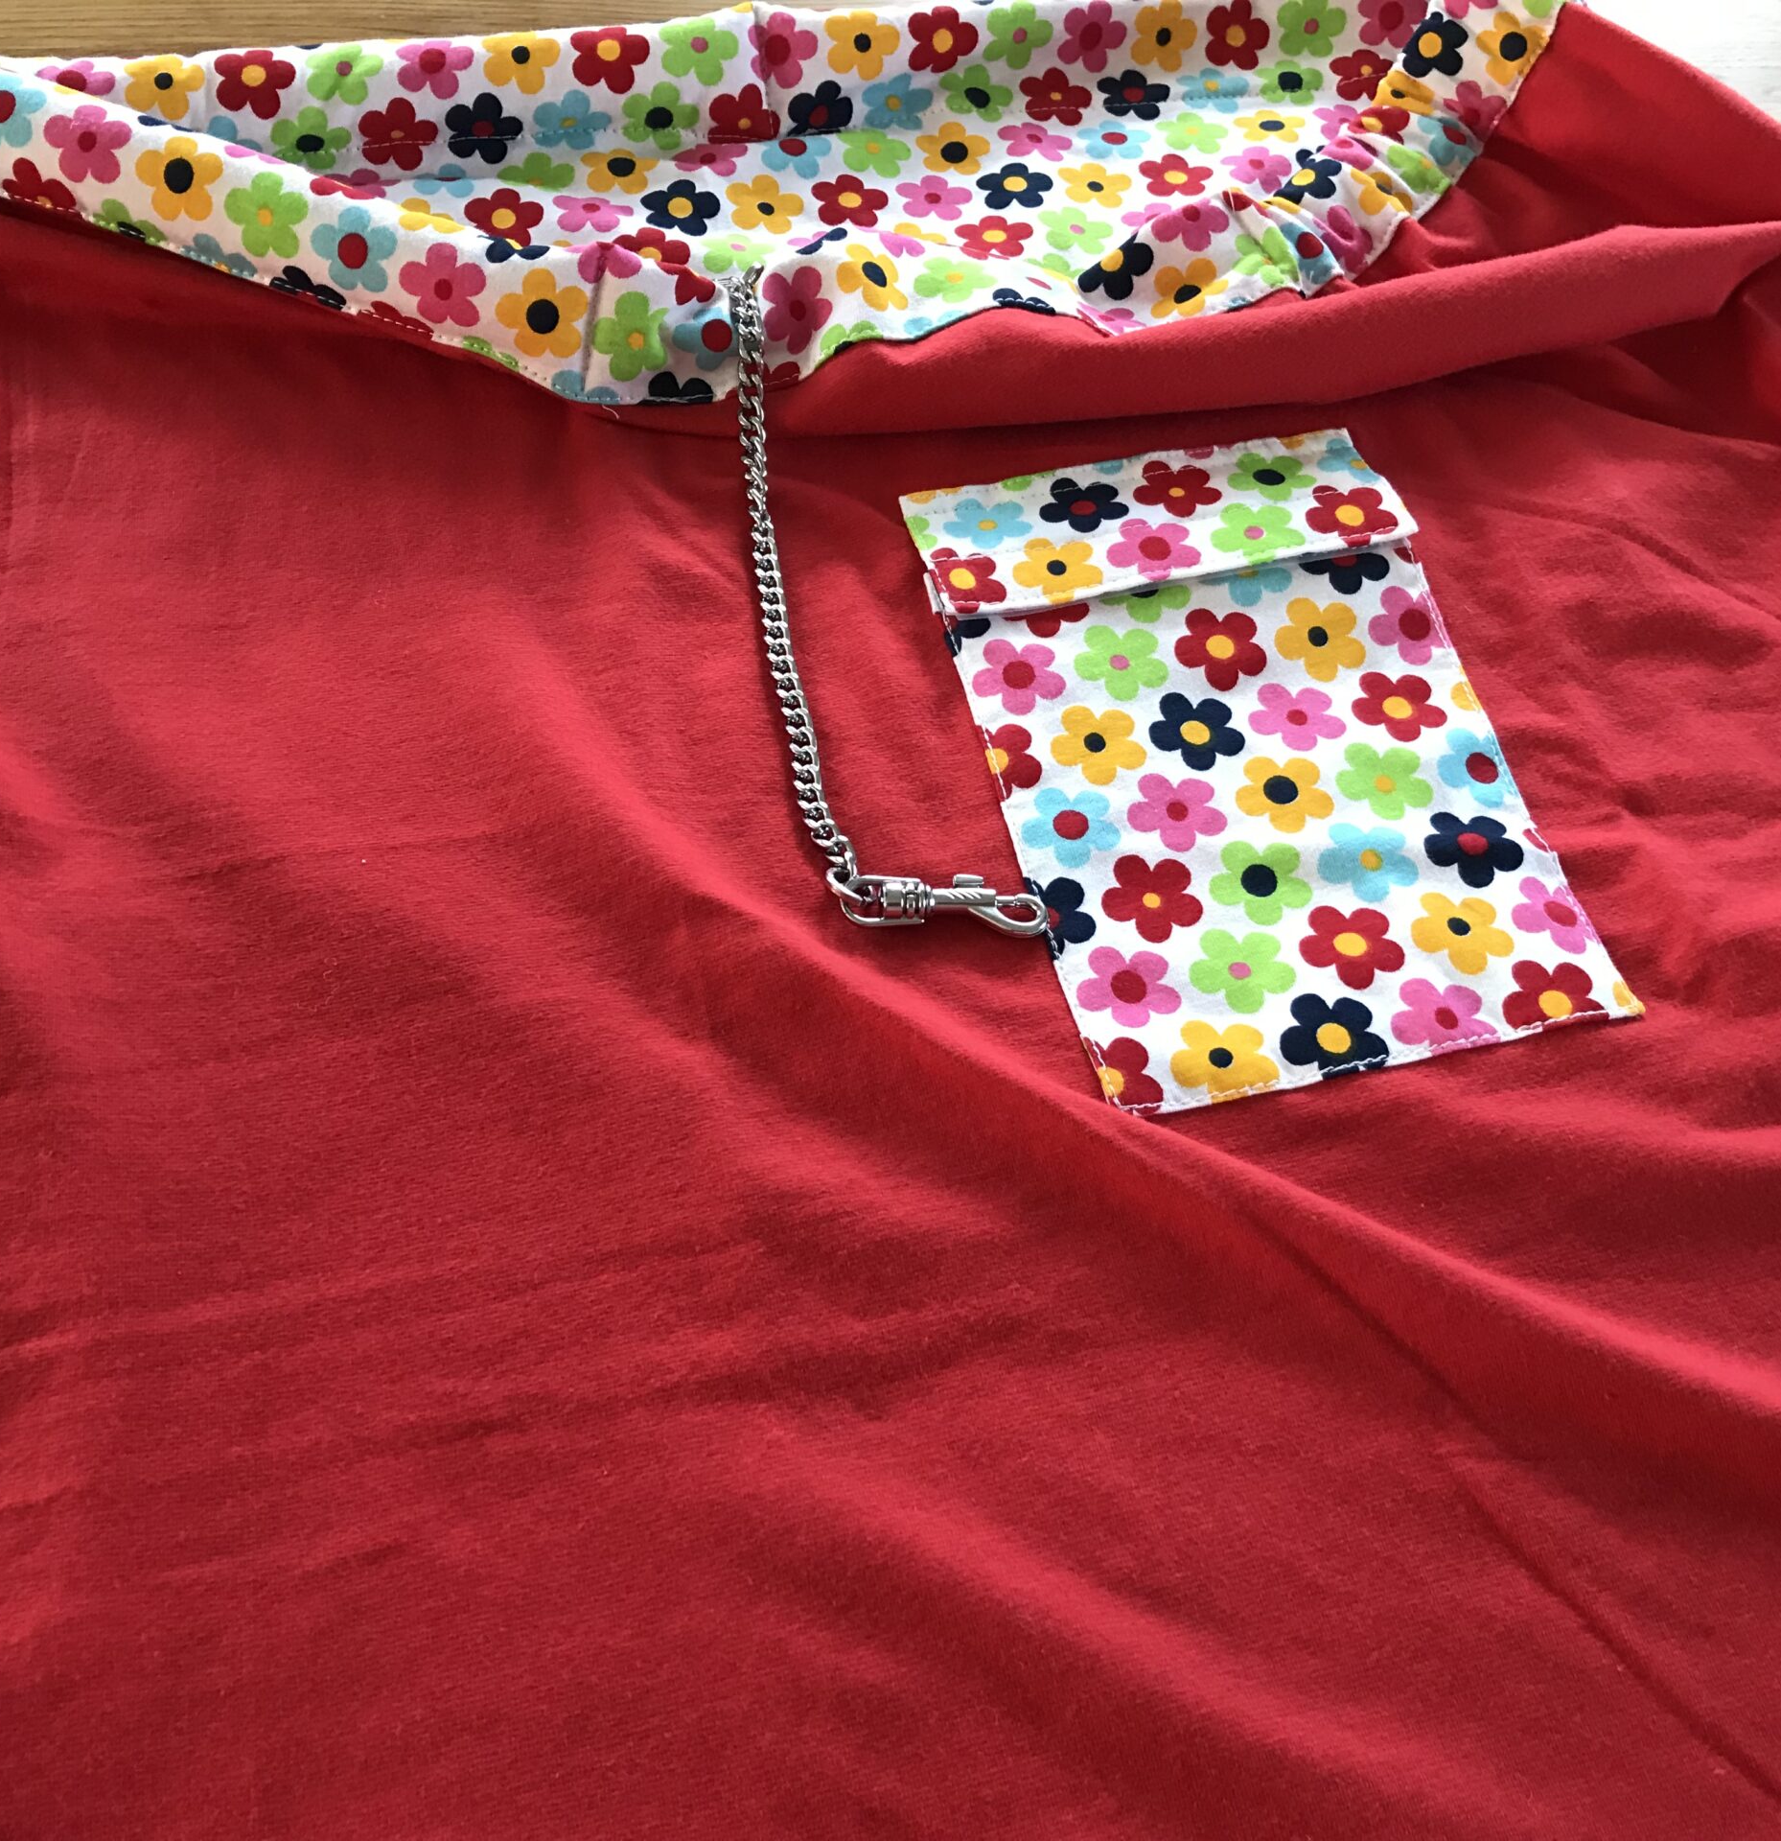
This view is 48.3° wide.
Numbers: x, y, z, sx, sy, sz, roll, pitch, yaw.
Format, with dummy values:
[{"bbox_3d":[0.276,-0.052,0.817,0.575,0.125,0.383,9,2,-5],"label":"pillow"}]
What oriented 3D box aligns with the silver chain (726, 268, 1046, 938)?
[{"bbox_3d":[-0.006,-0.090,0.553,0.060,0.034,0.221,-8,69,-9],"label":"silver chain"}]

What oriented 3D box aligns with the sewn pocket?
[{"bbox_3d":[0.098,-0.050,0.543,0.138,0.010,0.202,-13,62,-8],"label":"sewn pocket"}]

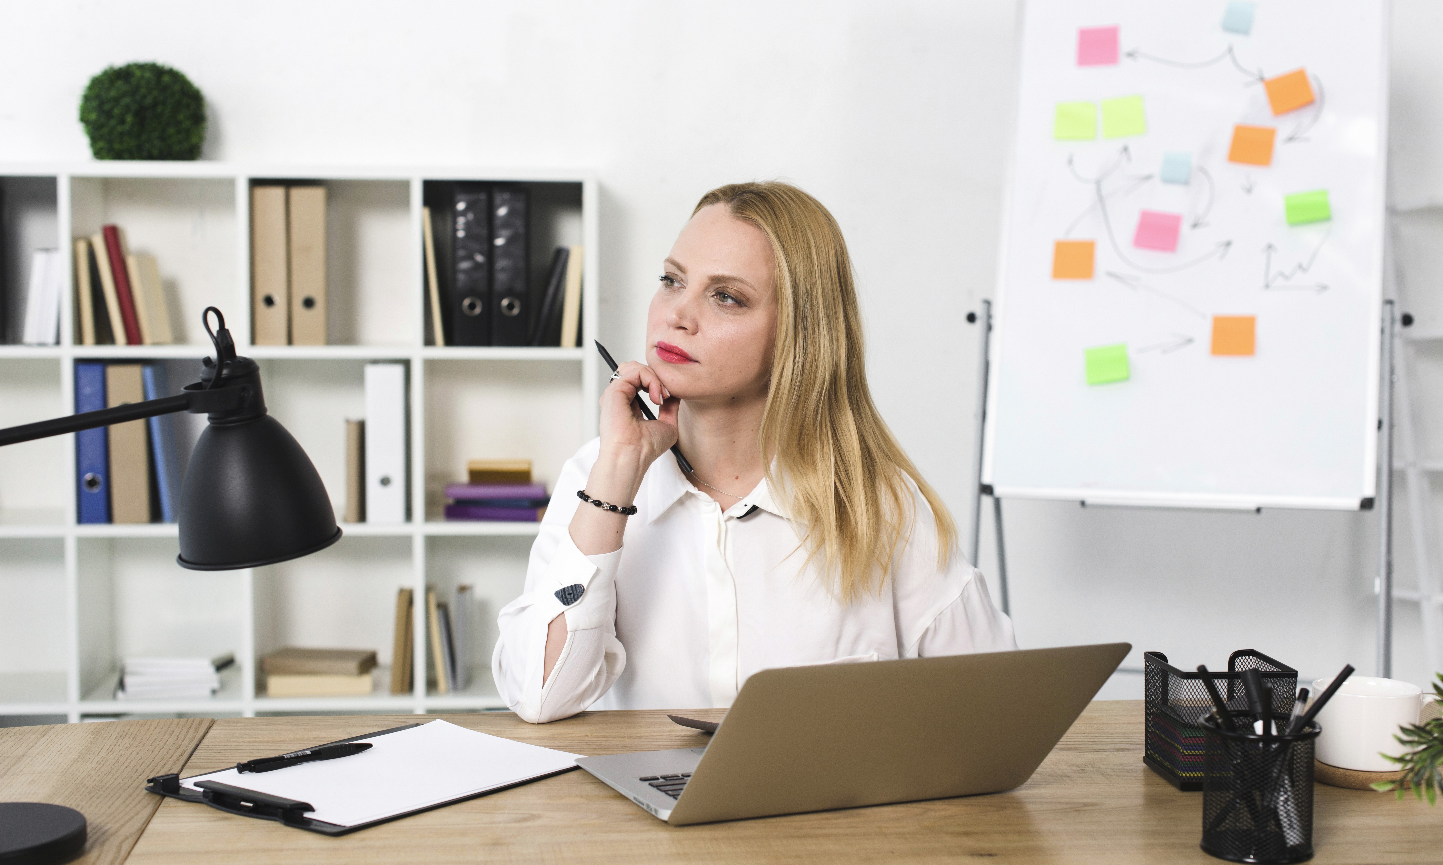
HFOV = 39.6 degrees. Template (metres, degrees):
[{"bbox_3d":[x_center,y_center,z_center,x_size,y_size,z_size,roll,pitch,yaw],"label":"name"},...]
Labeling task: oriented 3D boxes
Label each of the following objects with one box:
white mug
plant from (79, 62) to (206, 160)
[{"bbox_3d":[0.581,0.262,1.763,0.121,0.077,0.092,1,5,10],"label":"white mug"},{"bbox_3d":[-1.185,-0.653,4.100,0.258,0.212,0.250,0,5,-6],"label":"plant"}]

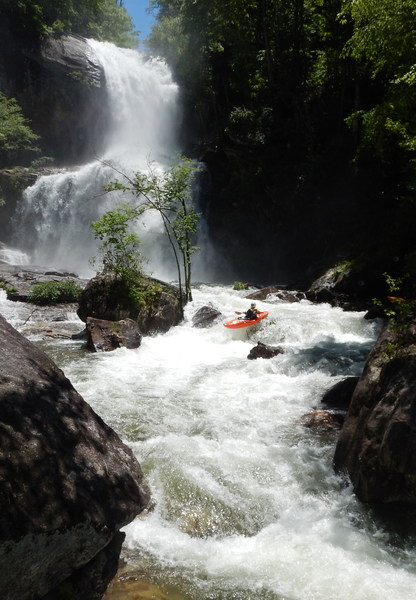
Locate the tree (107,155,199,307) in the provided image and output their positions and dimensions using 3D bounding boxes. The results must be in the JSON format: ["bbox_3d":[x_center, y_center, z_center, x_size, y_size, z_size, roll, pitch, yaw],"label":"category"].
[{"bbox_3d":[-2.651,-3.320,26.500,4.500,7.000,3.700,0,3,0],"label":"tree"}]

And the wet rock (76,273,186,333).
[{"bbox_3d":[-3.566,0.159,25.200,4.700,2.650,3.900,0,3,0],"label":"wet rock"}]

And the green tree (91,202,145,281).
[{"bbox_3d":[-4.177,-2.700,25.600,2.450,3.600,2.300,0,3,0],"label":"green tree"}]

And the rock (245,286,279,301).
[{"bbox_3d":[3.183,-0.387,33.000,2.000,0.850,1.500,0,3,0],"label":"rock"}]

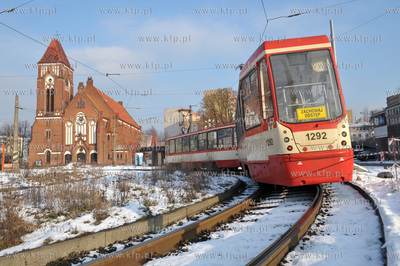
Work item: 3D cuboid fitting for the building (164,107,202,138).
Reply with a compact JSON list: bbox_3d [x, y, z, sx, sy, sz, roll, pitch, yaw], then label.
[{"bbox_3d":[-10.212,2.809,219.253,11.500,33.546,42.000,-3,-5,20],"label":"building"}]

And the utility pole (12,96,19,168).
[{"bbox_3d":[-21.355,0.004,36.166,0.500,8.981,0.500,-1,-5,0],"label":"utility pole"}]

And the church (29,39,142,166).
[{"bbox_3d":[-28.048,-6.388,88.262,21.000,30.731,35.000,-1,-5,1],"label":"church"}]

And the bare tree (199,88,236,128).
[{"bbox_3d":[4.800,-2.025,80.443,11.500,19.289,11.500,-1,-5,0],"label":"bare tree"}]

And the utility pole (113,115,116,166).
[{"bbox_3d":[-14.571,1.283,53.106,0.330,8.971,0.330,-1,-5,0],"label":"utility pole"}]

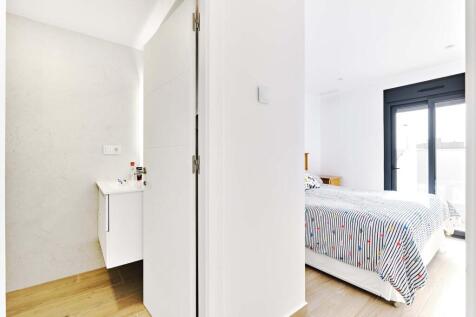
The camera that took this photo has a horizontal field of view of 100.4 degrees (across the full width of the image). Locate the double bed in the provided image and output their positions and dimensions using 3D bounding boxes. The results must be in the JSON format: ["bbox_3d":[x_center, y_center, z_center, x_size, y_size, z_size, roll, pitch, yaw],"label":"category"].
[{"bbox_3d":[1.335,0.775,2.520,1.650,0.610,1.750,0,0,-38],"label":"double bed"}]

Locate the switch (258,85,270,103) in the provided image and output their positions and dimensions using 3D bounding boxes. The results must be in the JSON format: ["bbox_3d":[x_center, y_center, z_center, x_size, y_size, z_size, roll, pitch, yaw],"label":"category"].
[{"bbox_3d":[0.171,-0.403,1.250,0.100,0.110,0.015,0,0,-38],"label":"switch"}]

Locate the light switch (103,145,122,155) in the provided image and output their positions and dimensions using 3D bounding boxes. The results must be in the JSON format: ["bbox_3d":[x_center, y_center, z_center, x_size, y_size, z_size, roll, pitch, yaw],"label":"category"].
[{"bbox_3d":[-1.330,-0.090,2.100,0.155,0.090,0.015,0,0,-38],"label":"light switch"}]

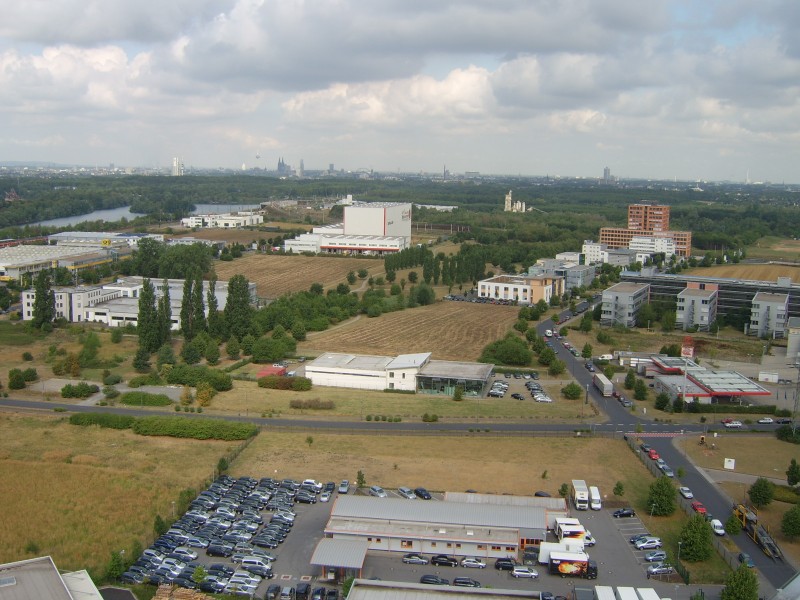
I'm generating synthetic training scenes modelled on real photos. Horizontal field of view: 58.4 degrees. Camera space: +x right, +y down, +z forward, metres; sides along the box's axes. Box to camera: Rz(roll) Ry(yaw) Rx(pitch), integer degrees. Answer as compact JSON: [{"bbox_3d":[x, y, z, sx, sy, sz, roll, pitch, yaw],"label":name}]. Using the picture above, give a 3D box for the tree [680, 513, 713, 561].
[{"bbox_3d":[52.635,42.412,127.399,5.716,9.297,5.716,1,10,0],"label":"tree"}]

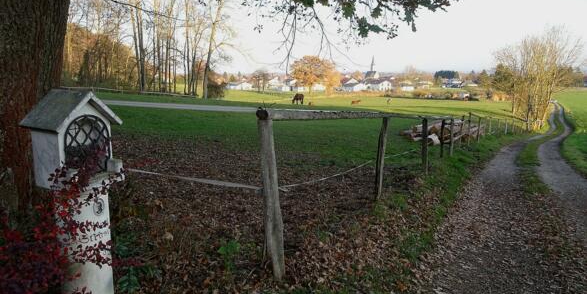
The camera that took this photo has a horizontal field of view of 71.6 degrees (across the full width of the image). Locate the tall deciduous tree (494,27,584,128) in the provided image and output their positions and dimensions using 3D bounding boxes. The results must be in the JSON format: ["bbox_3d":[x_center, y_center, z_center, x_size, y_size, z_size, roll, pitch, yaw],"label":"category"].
[{"bbox_3d":[21.320,-5.889,35.266,7.900,8.653,7.500,0,10,0],"label":"tall deciduous tree"}]

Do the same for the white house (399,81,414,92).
[{"bbox_3d":[77.590,-42.386,283.335,11.000,7.140,10.500,2,10,14],"label":"white house"}]

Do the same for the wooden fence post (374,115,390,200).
[{"bbox_3d":[1.267,0.174,5.799,0.140,1.193,0.140,8,11,28],"label":"wooden fence post"}]

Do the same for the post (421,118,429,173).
[{"bbox_3d":[2.791,-0.030,8.646,0.130,1.220,0.130,2,11,28],"label":"post"}]

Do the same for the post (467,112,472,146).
[{"bbox_3d":[7.387,-0.761,17.079,0.130,1.417,0.130,5,11,28],"label":"post"}]

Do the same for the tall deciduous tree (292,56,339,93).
[{"bbox_3d":[7.425,-25.490,143.859,17.000,13.403,15.500,0,10,0],"label":"tall deciduous tree"}]

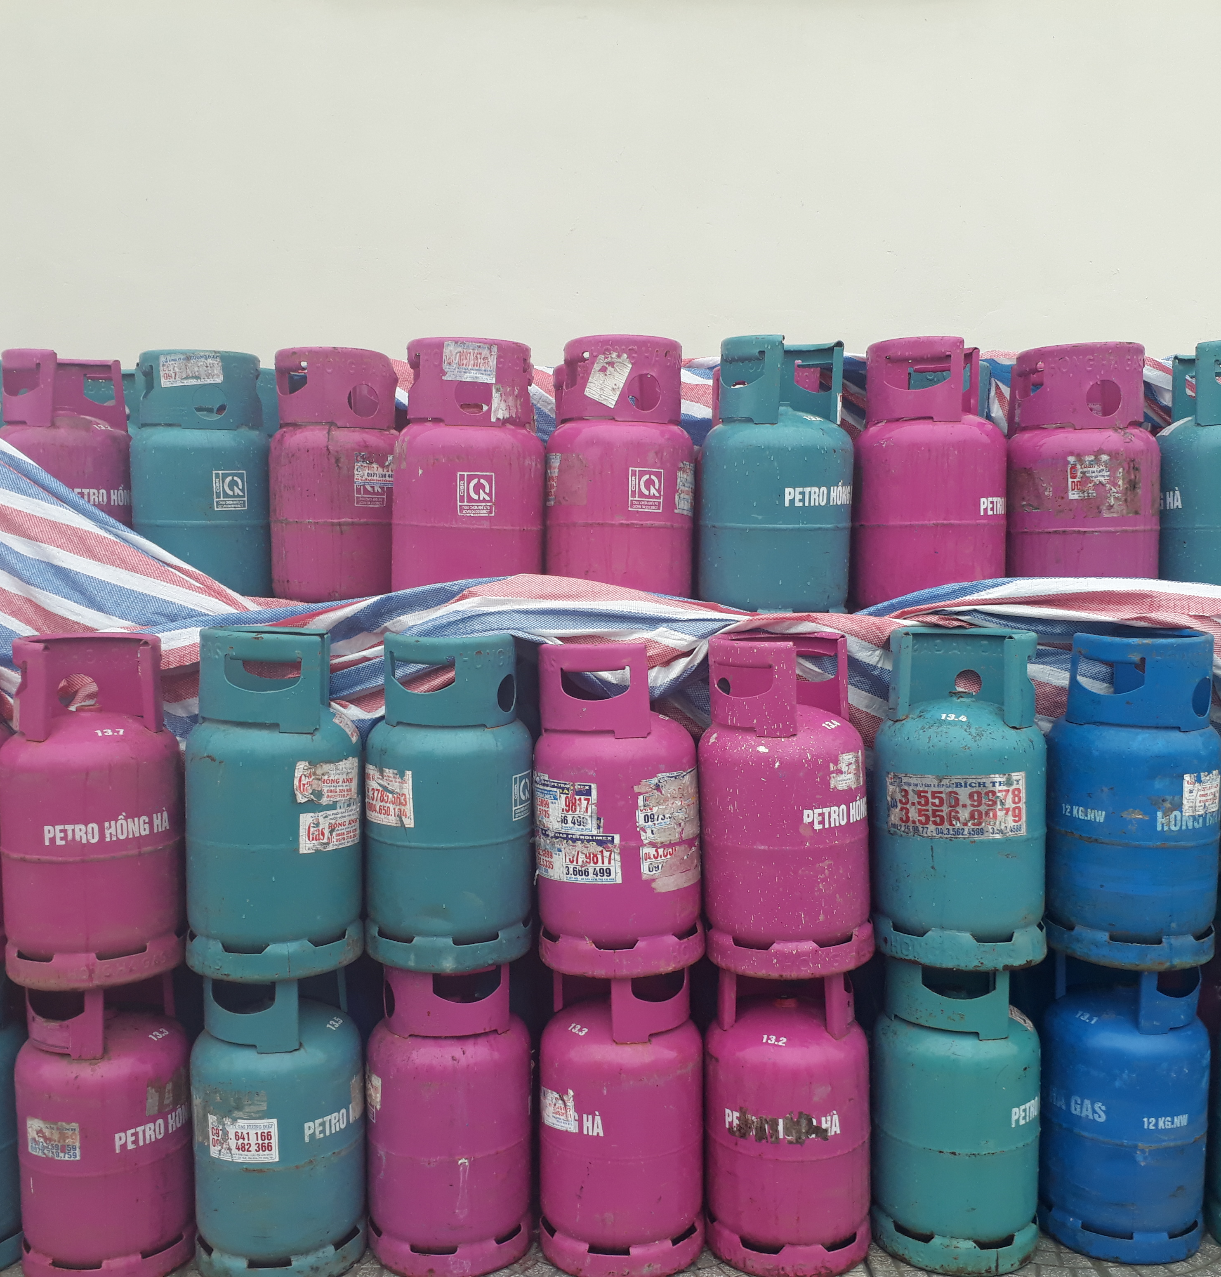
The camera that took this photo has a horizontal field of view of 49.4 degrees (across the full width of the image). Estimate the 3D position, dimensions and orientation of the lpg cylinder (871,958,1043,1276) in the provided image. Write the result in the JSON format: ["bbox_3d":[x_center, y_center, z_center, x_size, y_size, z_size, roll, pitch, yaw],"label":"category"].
[{"bbox_3d":[0.662,0.855,2.546,0.304,0.585,0.304,1,4,18],"label":"lpg cylinder"}]

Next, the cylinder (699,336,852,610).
[{"bbox_3d":[0.331,-0.293,2.664,0.303,0.589,0.303,1,6,0],"label":"cylinder"}]

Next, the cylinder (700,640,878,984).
[{"bbox_3d":[0.320,0.290,2.442,0.304,0.585,0.304,-2,4,0],"label":"cylinder"}]

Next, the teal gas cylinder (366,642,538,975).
[{"bbox_3d":[-0.298,0.287,2.469,0.304,0.585,0.304,1,4,0],"label":"teal gas cylinder"}]

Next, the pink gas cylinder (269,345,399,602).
[{"bbox_3d":[-0.593,-0.327,2.933,0.303,0.589,0.303,-5,7,-41],"label":"pink gas cylinder"}]

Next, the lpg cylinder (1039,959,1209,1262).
[{"bbox_3d":[1.004,0.857,2.589,0.304,0.585,0.304,-2,5,-34],"label":"lpg cylinder"}]

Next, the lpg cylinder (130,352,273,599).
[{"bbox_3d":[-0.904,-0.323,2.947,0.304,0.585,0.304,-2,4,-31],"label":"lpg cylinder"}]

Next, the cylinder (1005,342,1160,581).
[{"bbox_3d":[1.001,-0.297,2.809,0.303,0.589,0.303,-1,5,0],"label":"cylinder"}]

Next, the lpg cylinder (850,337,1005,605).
[{"bbox_3d":[0.656,-0.304,2.724,0.303,0.589,0.303,2,6,20],"label":"lpg cylinder"}]

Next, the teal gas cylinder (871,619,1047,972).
[{"bbox_3d":[0.642,0.275,2.442,0.303,0.589,0.303,0,3,13],"label":"teal gas cylinder"}]

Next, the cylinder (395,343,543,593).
[{"bbox_3d":[-0.282,-0.287,2.660,0.304,0.585,0.304,-1,4,-12],"label":"cylinder"}]

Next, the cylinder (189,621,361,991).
[{"bbox_3d":[-0.600,0.276,2.376,0.303,0.589,0.303,0,4,-11],"label":"cylinder"}]

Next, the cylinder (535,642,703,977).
[{"bbox_3d":[0.015,0.289,2.470,0.303,0.589,0.303,-1,4,0],"label":"cylinder"}]

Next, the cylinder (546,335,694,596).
[{"bbox_3d":[0.021,-0.299,2.705,0.304,0.585,0.304,0,4,0],"label":"cylinder"}]

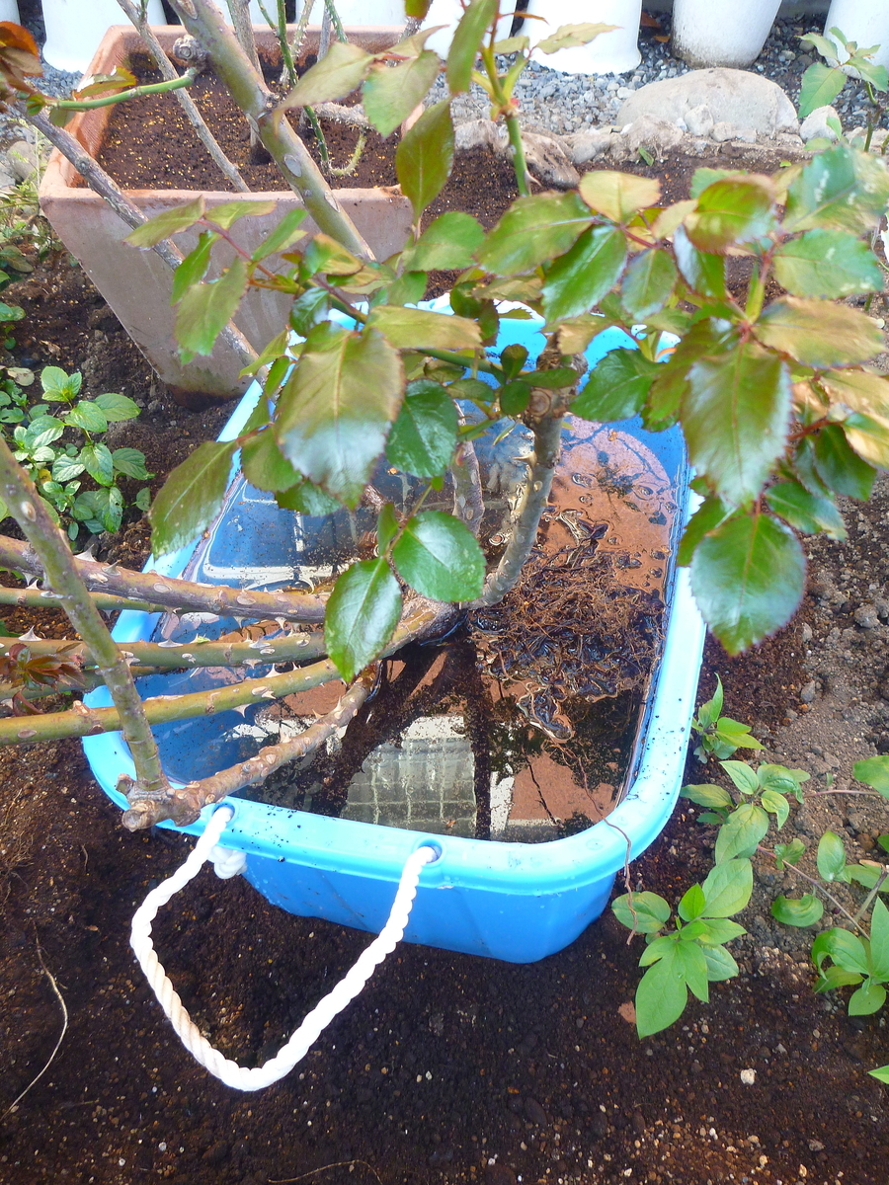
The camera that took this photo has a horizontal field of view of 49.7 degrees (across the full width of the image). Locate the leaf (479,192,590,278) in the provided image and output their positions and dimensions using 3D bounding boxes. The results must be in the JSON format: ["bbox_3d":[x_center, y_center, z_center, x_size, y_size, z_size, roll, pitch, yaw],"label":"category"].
[{"bbox_3d":[0.049,-0.205,0.542,0.072,0.015,0.046,-21,71,-7],"label":"leaf"}]

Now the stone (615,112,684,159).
[{"bbox_3d":[0.309,-0.685,1.440,0.105,0.052,0.065,0,52,0],"label":"stone"}]

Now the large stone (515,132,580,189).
[{"bbox_3d":[0.148,-0.631,1.400,0.070,0.058,0.100,-25,56,-19],"label":"large stone"}]

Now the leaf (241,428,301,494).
[{"bbox_3d":[-0.098,-0.078,0.560,0.034,0.014,0.045,-28,81,2],"label":"leaf"}]

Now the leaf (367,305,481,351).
[{"bbox_3d":[-0.011,-0.144,0.520,0.062,0.011,0.035,9,62,5],"label":"leaf"}]

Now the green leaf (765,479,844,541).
[{"bbox_3d":[0.177,-0.040,0.470,0.044,0.011,0.025,35,91,18],"label":"green leaf"}]

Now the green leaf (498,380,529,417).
[{"bbox_3d":[0.045,-0.126,0.620,0.020,0.007,0.025,-4,86,3],"label":"green leaf"}]

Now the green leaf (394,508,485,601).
[{"bbox_3d":[0.000,-0.024,0.630,0.072,0.014,0.042,39,82,6],"label":"green leaf"}]

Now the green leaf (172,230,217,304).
[{"bbox_3d":[-0.150,-0.193,0.570,0.027,0.014,0.048,34,96,35],"label":"green leaf"}]

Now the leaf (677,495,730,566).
[{"bbox_3d":[0.140,-0.033,0.510,0.050,0.009,0.030,-45,74,-2],"label":"leaf"}]

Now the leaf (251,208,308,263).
[{"bbox_3d":[-0.097,-0.208,0.560,0.042,0.010,0.020,-46,59,-9],"label":"leaf"}]

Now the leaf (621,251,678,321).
[{"bbox_3d":[0.115,-0.173,0.540,0.030,0.012,0.044,13,80,2],"label":"leaf"}]

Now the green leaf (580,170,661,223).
[{"bbox_3d":[0.097,-0.221,0.535,0.047,0.011,0.045,4,57,4],"label":"green leaf"}]

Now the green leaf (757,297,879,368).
[{"bbox_3d":[0.168,-0.117,0.430,0.055,0.012,0.032,14,79,15],"label":"green leaf"}]

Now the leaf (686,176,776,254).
[{"bbox_3d":[0.132,-0.173,0.440,0.041,0.033,0.011,13,12,12],"label":"leaf"}]

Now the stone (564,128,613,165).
[{"bbox_3d":[0.230,-0.710,1.522,0.080,0.055,0.065,6,49,6],"label":"stone"}]

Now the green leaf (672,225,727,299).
[{"bbox_3d":[0.145,-0.187,0.540,0.027,0.016,0.049,-27,84,-3],"label":"green leaf"}]

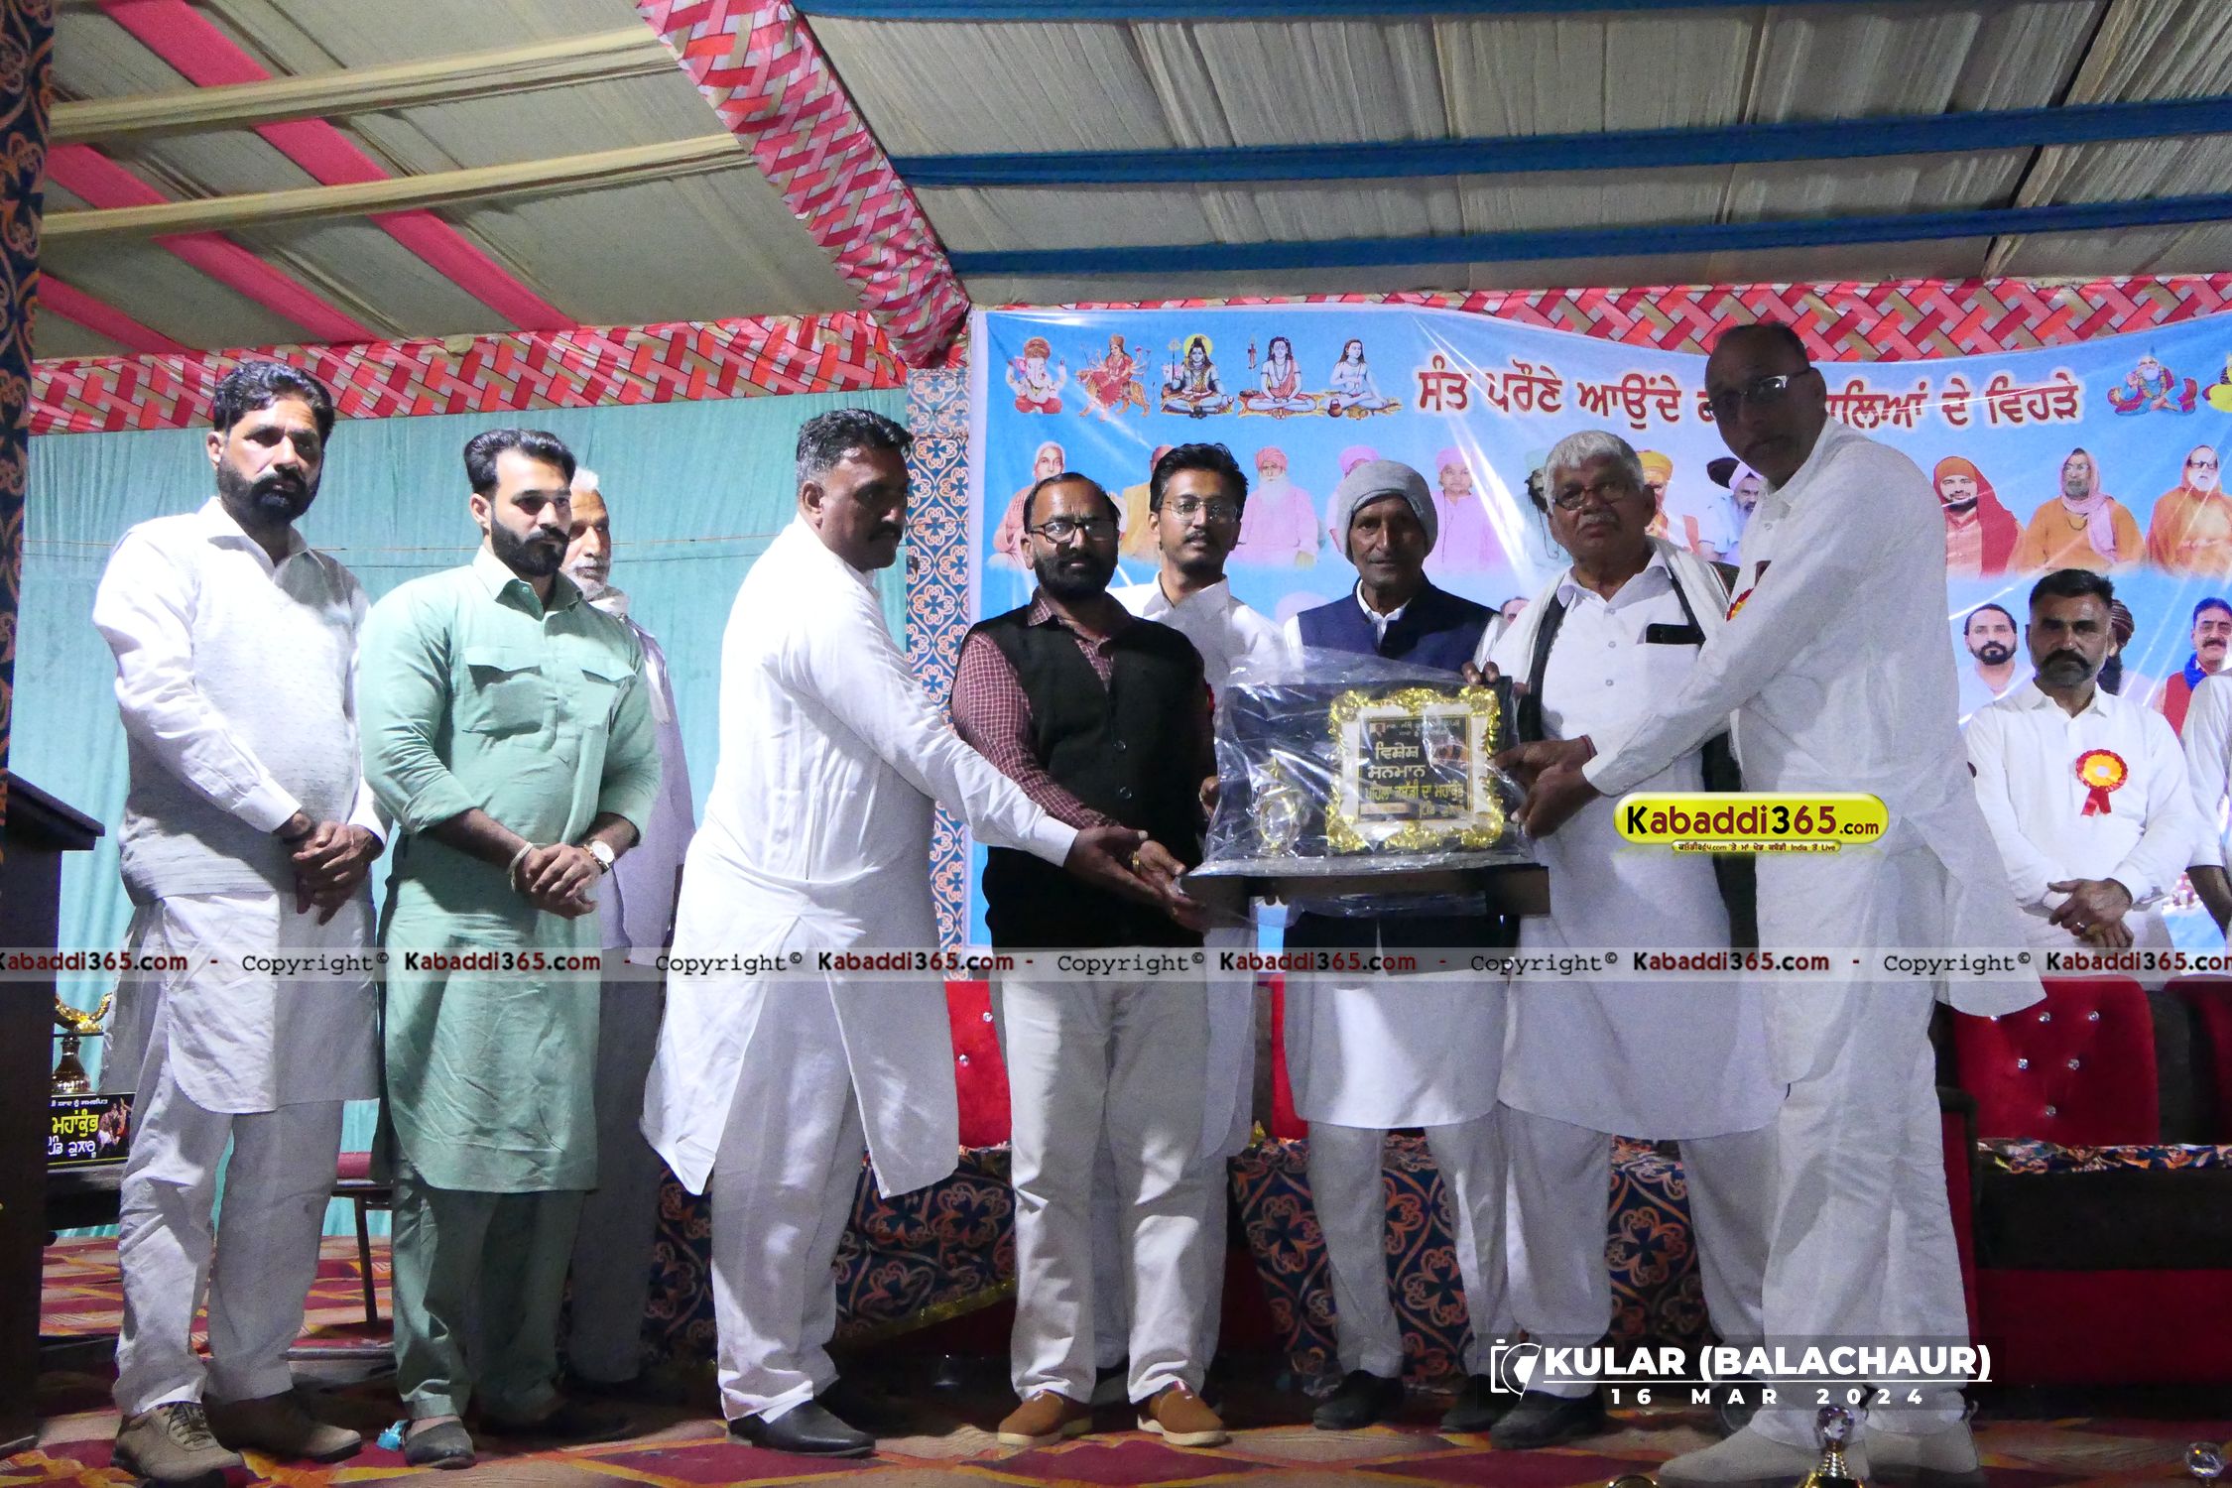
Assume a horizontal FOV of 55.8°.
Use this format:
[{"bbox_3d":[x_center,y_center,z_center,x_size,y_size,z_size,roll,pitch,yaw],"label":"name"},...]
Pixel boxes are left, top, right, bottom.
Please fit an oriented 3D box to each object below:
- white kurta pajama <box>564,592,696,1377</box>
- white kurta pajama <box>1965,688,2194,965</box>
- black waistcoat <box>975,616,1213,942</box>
[{"bbox_3d":[-0.978,0.430,3.896,0.500,1.421,0.340,5,-8,-40],"label":"white kurta pajama"},{"bbox_3d":[2.211,0.546,4.819,0.530,1.392,0.360,-2,-7,20],"label":"white kurta pajama"},{"bbox_3d":[-0.038,0.060,3.676,0.430,0.608,0.290,1,-6,-12],"label":"black waistcoat"}]

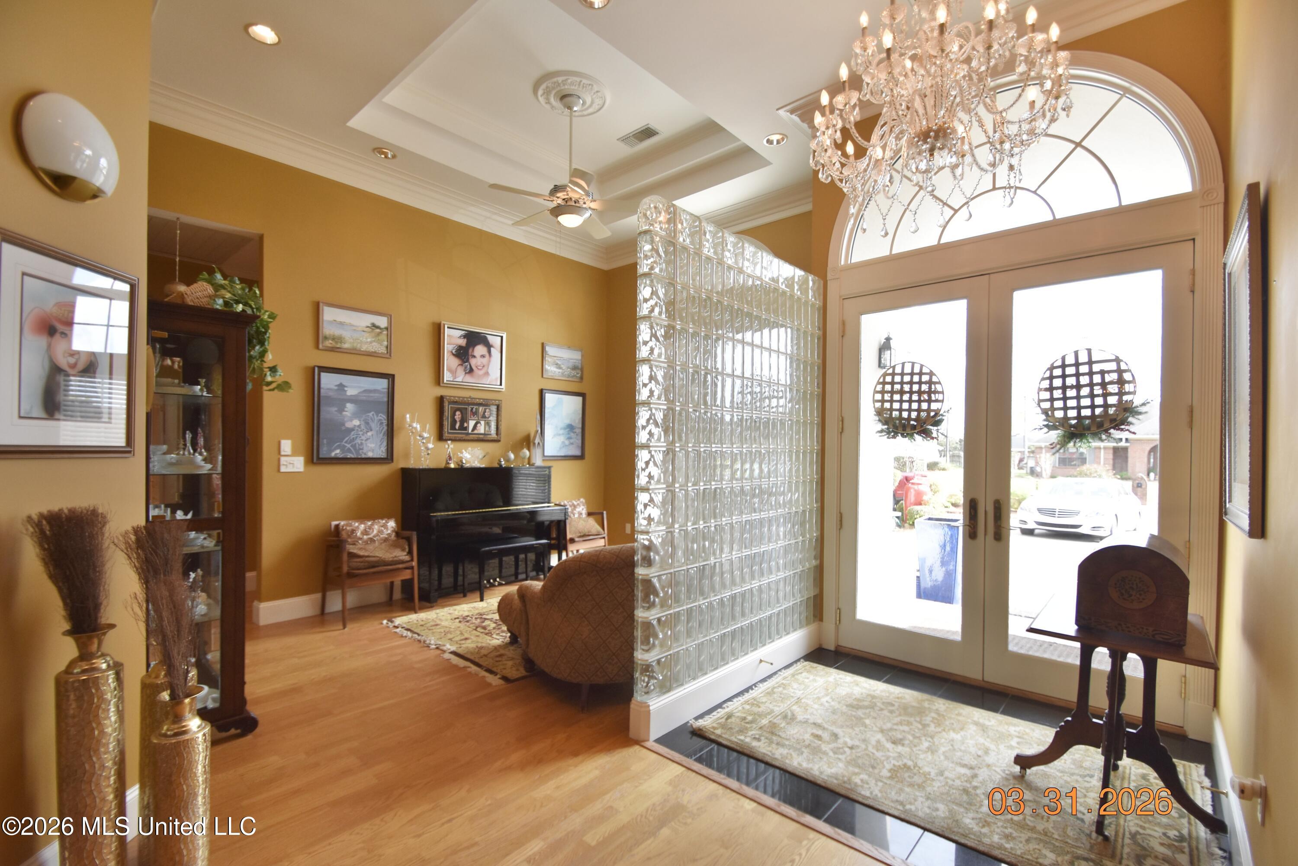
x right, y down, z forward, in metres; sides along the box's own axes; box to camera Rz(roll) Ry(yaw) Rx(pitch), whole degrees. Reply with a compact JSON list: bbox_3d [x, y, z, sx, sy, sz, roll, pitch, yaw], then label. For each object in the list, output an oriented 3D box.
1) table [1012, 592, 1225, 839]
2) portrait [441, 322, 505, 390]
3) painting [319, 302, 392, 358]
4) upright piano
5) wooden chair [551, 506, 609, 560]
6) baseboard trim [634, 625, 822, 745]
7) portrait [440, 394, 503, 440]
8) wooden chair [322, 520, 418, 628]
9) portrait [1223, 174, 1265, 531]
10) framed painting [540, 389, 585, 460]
[{"bbox_3d":[1.902,1.136,2.203,0.610,0.745,0.750,1,-1,43],"label":"table"},{"bbox_3d":[-1.760,-0.754,5.503,0.040,0.625,0.710,0,-1,43],"label":"portrait"},{"bbox_3d":[-2.416,-0.836,4.466,0.030,0.372,0.555,1,-1,43],"label":"painting"},{"bbox_3d":[-1.558,0.945,5.306,0.580,1.205,1.470,0,-1,43],"label":"upright piano"},{"bbox_3d":[-0.826,1.117,5.798,0.540,0.750,0.580,1,-1,43],"label":"wooden chair"},{"bbox_3d":[0.566,1.400,3.244,0.140,0.190,1.730,1,-1,43],"label":"baseboard trim"},{"bbox_3d":[-1.781,-0.134,5.490,0.040,0.430,0.670,0,-1,43],"label":"portrait"},{"bbox_3d":[-2.316,1.122,4.519,0.570,0.770,0.600,0,-1,43],"label":"wooden chair"},{"bbox_3d":[2.087,-0.214,1.910,0.035,1.055,0.810,1,-1,43],"label":"portrait"},{"bbox_3d":[-0.951,-0.083,6.054,0.030,0.757,0.600,1,-1,43],"label":"framed painting"}]

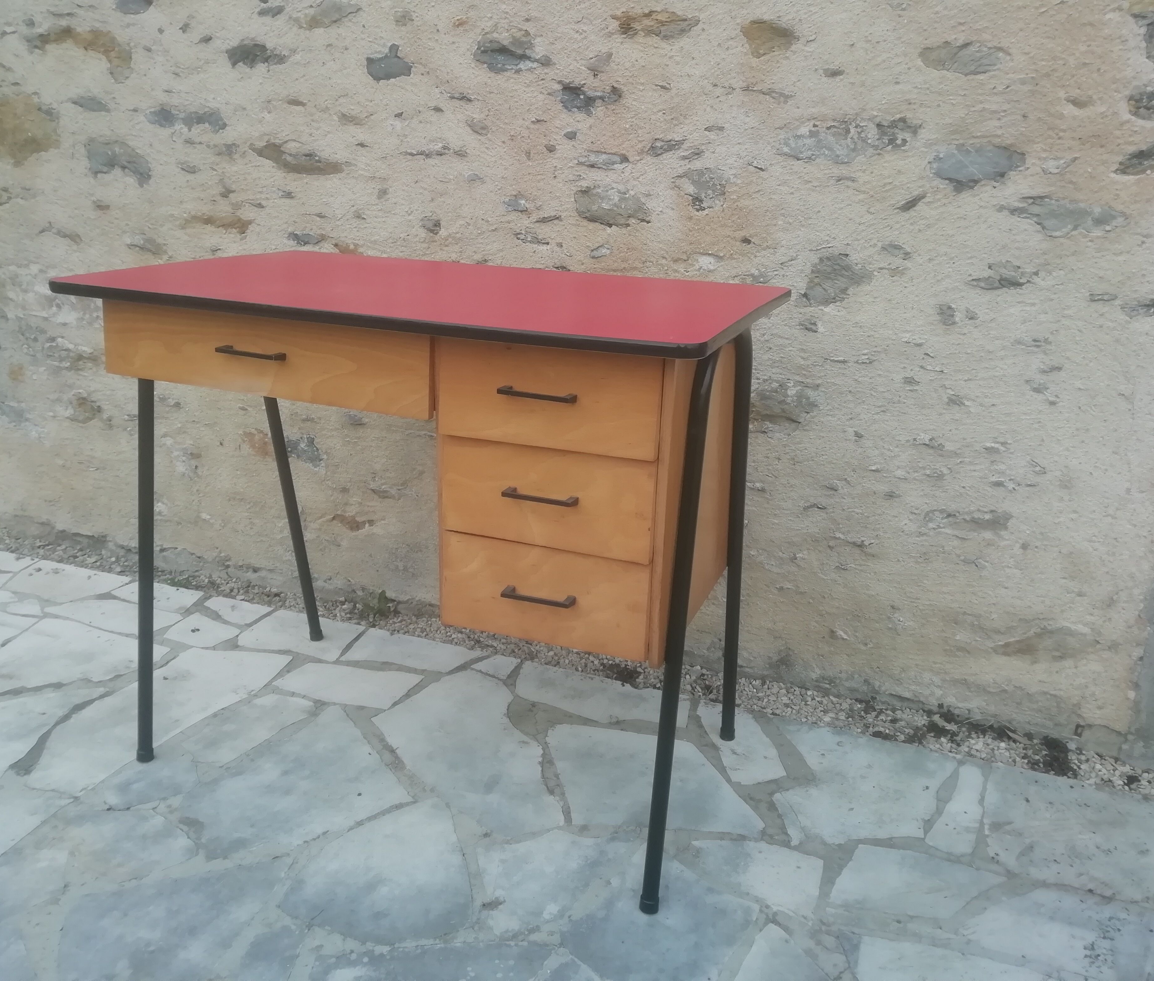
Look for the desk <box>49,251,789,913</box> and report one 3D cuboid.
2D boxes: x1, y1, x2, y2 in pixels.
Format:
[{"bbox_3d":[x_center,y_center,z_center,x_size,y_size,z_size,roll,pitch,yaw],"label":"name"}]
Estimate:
[{"bbox_3d":[-0.211,0.067,1.507,0.900,0.755,0.560,9,20,20],"label":"desk"}]

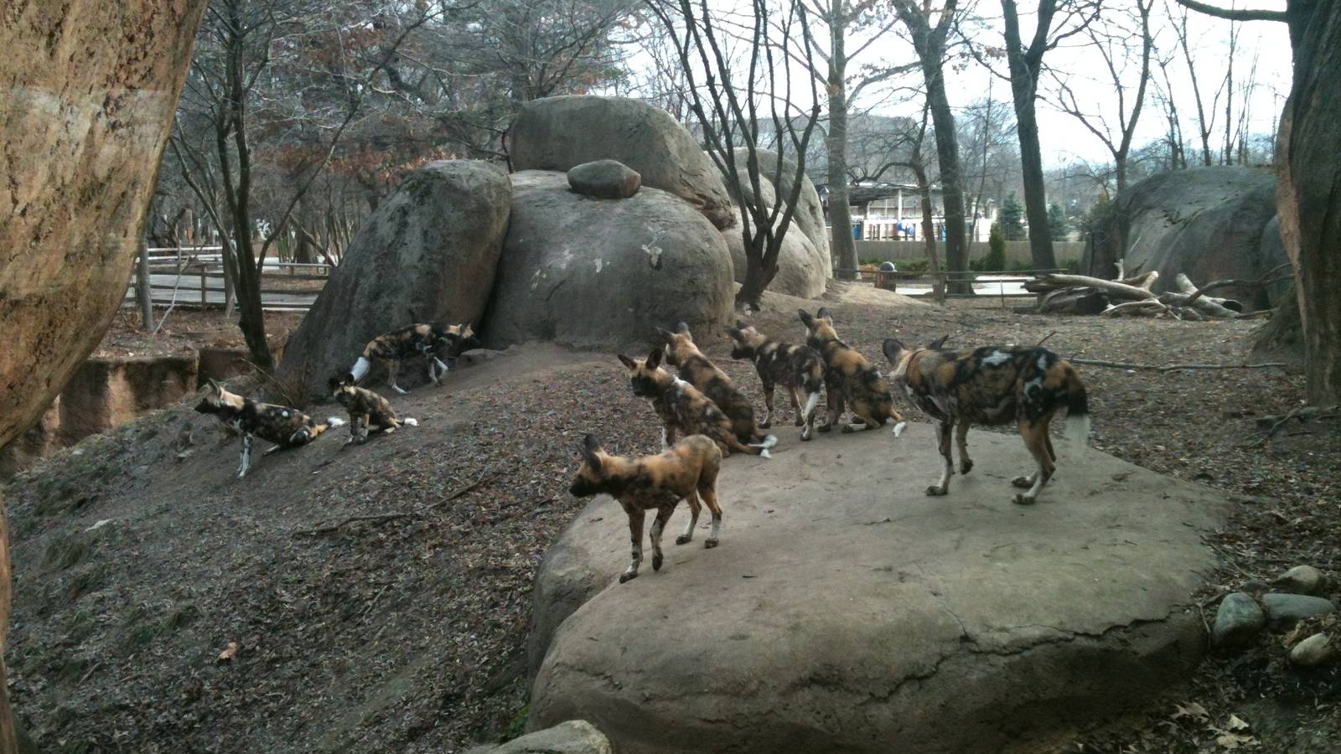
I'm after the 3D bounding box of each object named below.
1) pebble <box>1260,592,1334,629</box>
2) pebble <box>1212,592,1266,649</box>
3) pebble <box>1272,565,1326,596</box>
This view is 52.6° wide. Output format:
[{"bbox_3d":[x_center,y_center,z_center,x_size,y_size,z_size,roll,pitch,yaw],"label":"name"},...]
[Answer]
[{"bbox_3d":[2.643,0.984,5.700,0.280,0.126,0.200,0,6,0],"label":"pebble"},{"bbox_3d":[2.129,0.909,5.080,0.200,0.175,0.200,0,6,0],"label":"pebble"},{"bbox_3d":[2.828,0.917,6.100,0.211,0.123,0.180,0,6,0],"label":"pebble"}]

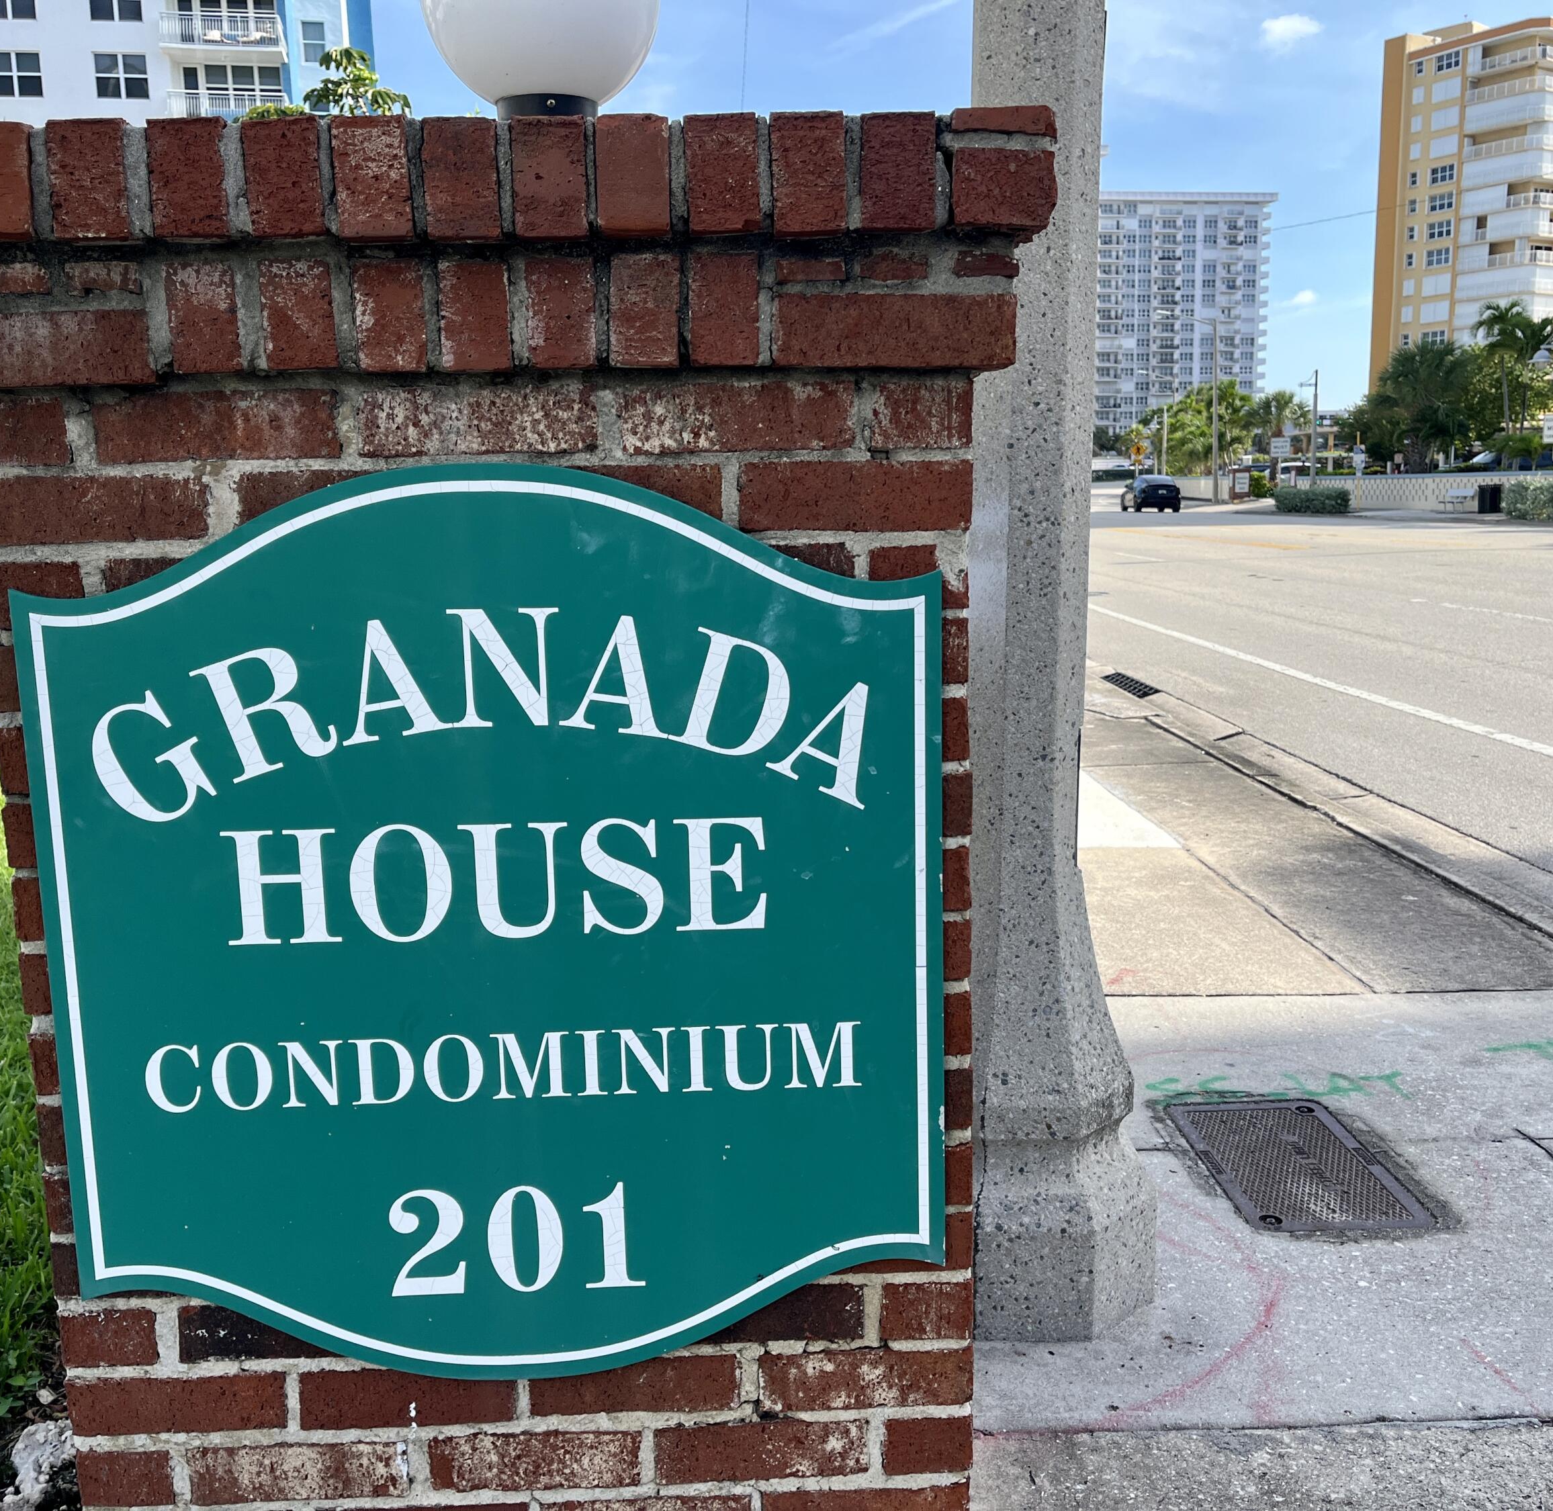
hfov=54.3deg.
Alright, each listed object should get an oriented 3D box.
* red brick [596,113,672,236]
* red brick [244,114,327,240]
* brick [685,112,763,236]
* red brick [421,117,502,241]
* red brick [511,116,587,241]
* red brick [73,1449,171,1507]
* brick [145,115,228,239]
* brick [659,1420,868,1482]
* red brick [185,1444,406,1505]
[{"bbox_3d":[-0.116,-0.481,1.309,0.057,0.088,0.201,-1,10,-1],"label":"red brick"},{"bbox_3d":[-0.389,-0.470,1.288,0.061,0.088,0.198,-2,9,-1],"label":"red brick"},{"bbox_3d":[-0.045,-0.474,1.286,0.057,0.089,0.195,-2,10,-1],"label":"brick"},{"bbox_3d":[-0.253,-0.474,1.301,0.058,0.092,0.200,-2,9,-2],"label":"red brick"},{"bbox_3d":[-0.183,-0.478,1.308,0.058,0.091,0.201,-1,10,-1],"label":"red brick"},{"bbox_3d":[-0.619,0.669,1.530,0.088,0.057,0.198,-2,9,-1],"label":"red brick"},{"bbox_3d":[-0.465,-0.469,1.286,0.061,0.088,0.198,-2,9,-1],"label":"brick"},{"bbox_3d":[-0.015,0.667,1.510,0.205,0.057,0.091,-1,10,-1],"label":"brick"},{"bbox_3d":[-0.453,0.673,1.482,0.202,0.057,0.095,-2,9,-2],"label":"red brick"}]

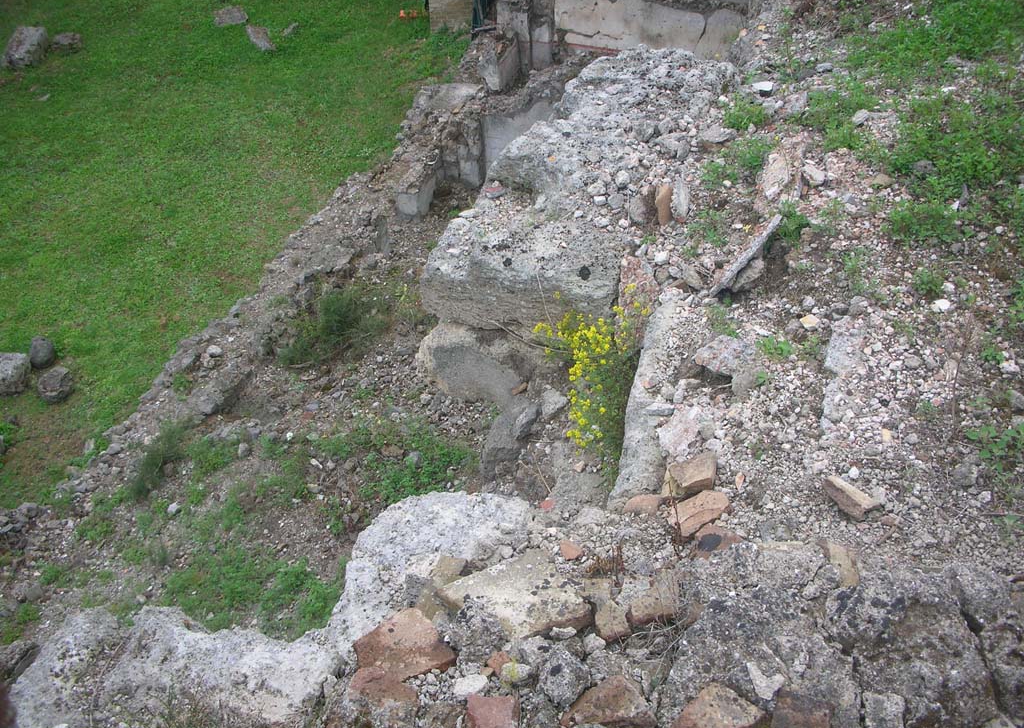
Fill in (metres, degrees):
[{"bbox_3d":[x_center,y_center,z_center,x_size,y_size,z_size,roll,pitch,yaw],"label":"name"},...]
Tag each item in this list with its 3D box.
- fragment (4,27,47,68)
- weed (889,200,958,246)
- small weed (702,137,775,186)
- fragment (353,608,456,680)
[{"bbox_3d":[-6.773,-4.417,14.434,0.410,0.320,0.700,-9,38,-10],"label":"fragment"},{"bbox_3d":[1.603,-0.552,4.026,0.259,0.120,0.237,11,33,19],"label":"weed"},{"bbox_3d":[1.011,-0.906,4.625,0.312,0.160,0.352,5,32,10],"label":"small weed"},{"bbox_3d":[-0.251,0.652,2.414,0.205,0.050,0.125,-16,39,-18],"label":"fragment"}]

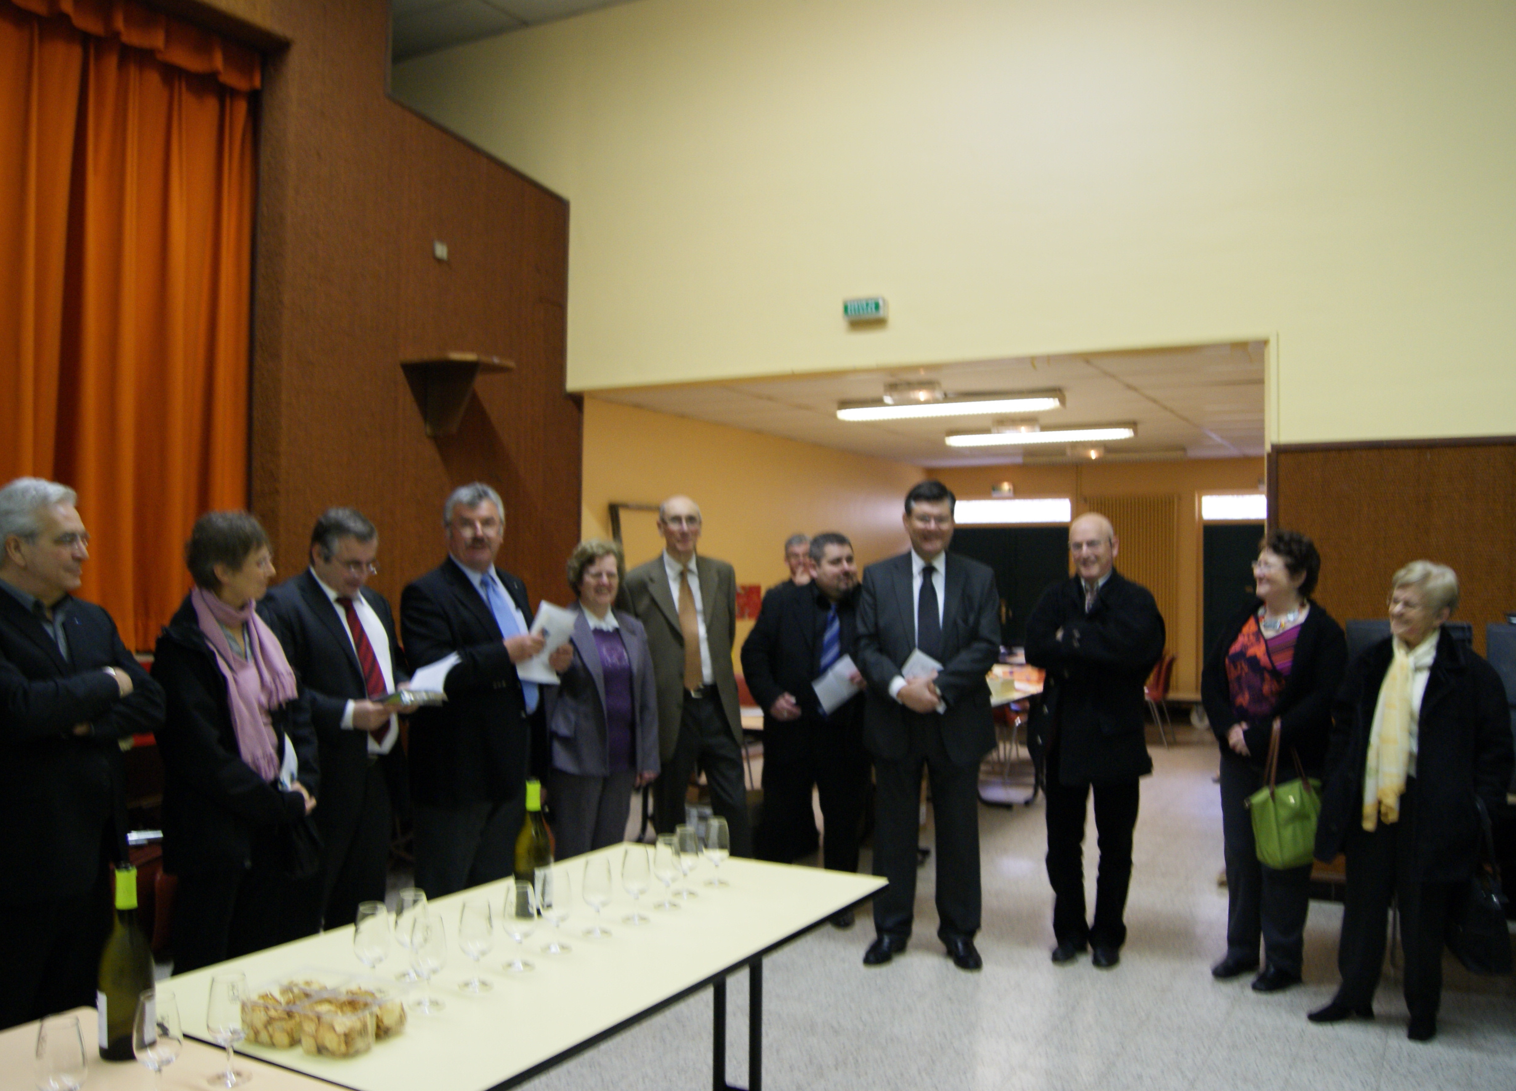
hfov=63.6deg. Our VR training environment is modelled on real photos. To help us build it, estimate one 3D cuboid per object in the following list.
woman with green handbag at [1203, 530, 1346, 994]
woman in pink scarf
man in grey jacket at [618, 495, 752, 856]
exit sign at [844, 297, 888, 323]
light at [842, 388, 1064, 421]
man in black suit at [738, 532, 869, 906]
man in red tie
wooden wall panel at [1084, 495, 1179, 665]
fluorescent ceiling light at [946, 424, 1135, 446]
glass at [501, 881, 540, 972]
[{"bbox_3d":[2.001,0.794,4.730,0.520,1.690,0.400,0,-2,43],"label":"woman with green handbag"},{"bbox_3d":[-1.409,0.721,3.290,0.380,1.623,0.460,-1,-3,32],"label":"woman in pink scarf"},{"bbox_3d":[-0.277,0.703,4.720,0.520,1.790,0.350,1,-2,-10],"label":"man in grey jacket"},{"bbox_3d":[0.593,-1.298,6.760,0.232,0.106,0.055,0,-2,24],"label":"exit sign"},{"bbox_3d":[1.252,-0.934,8.212,1.570,0.110,0.170,0,-2,30],"label":"light"},{"bbox_3d":[0.246,0.783,5.320,0.570,1.680,0.400,2,-2,-19],"label":"man in black suit"},{"bbox_3d":[-1.190,0.716,3.450,0.420,1.665,0.510,0,-2,38],"label":"man in red tie"},{"bbox_3d":[3.704,0.459,12.384,0.970,1.980,0.090,0,-2,30],"label":"wooden wall panel"},{"bbox_3d":[2.235,-0.875,9.803,1.570,0.110,0.170,0,-2,30],"label":"fluorescent ceiling light"},{"bbox_3d":[-0.446,0.717,2.311,0.066,0.155,0.066,1,-2,0],"label":"glass"}]

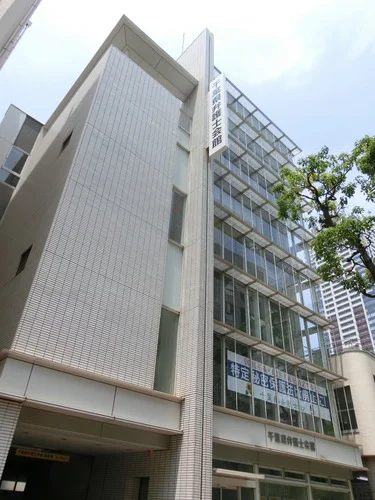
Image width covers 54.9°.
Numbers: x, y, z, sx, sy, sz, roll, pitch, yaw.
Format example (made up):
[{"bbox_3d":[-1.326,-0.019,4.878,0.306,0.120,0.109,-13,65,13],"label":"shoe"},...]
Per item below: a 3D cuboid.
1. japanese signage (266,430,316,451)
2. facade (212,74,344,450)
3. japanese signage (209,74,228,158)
[{"bbox_3d":[5.034,9.122,17.070,3.780,0.450,0.070,29,-43,-32],"label":"japanese signage"},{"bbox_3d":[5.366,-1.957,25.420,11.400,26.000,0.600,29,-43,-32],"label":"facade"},{"bbox_3d":[2.055,-8.938,23.474,0.320,7.950,1.280,29,-43,-32],"label":"japanese signage"}]

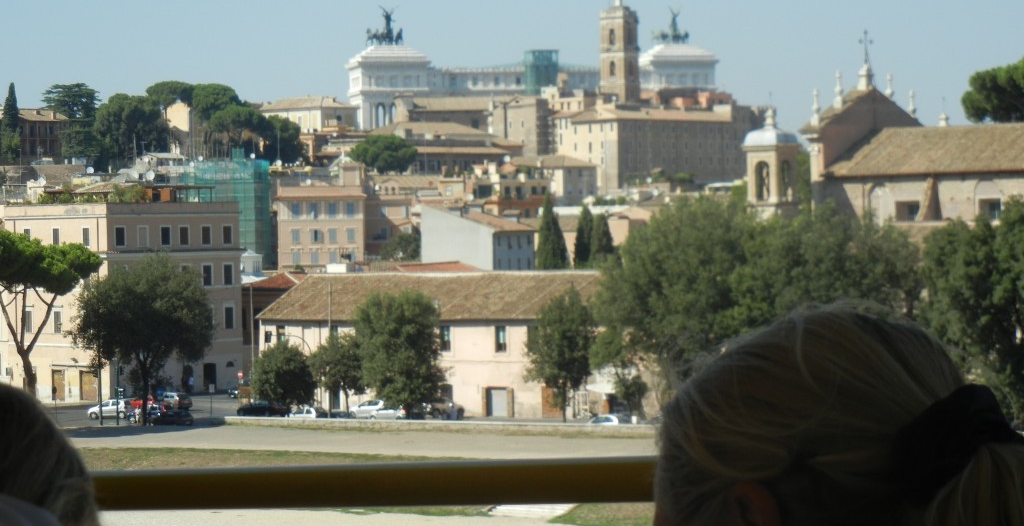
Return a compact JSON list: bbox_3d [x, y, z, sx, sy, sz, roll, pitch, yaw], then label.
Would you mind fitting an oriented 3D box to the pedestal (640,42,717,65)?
[{"bbox_3d":[53.047,-67.397,973.000,22.500,7.300,20.000,-1,1,-14],"label":"pedestal"}]

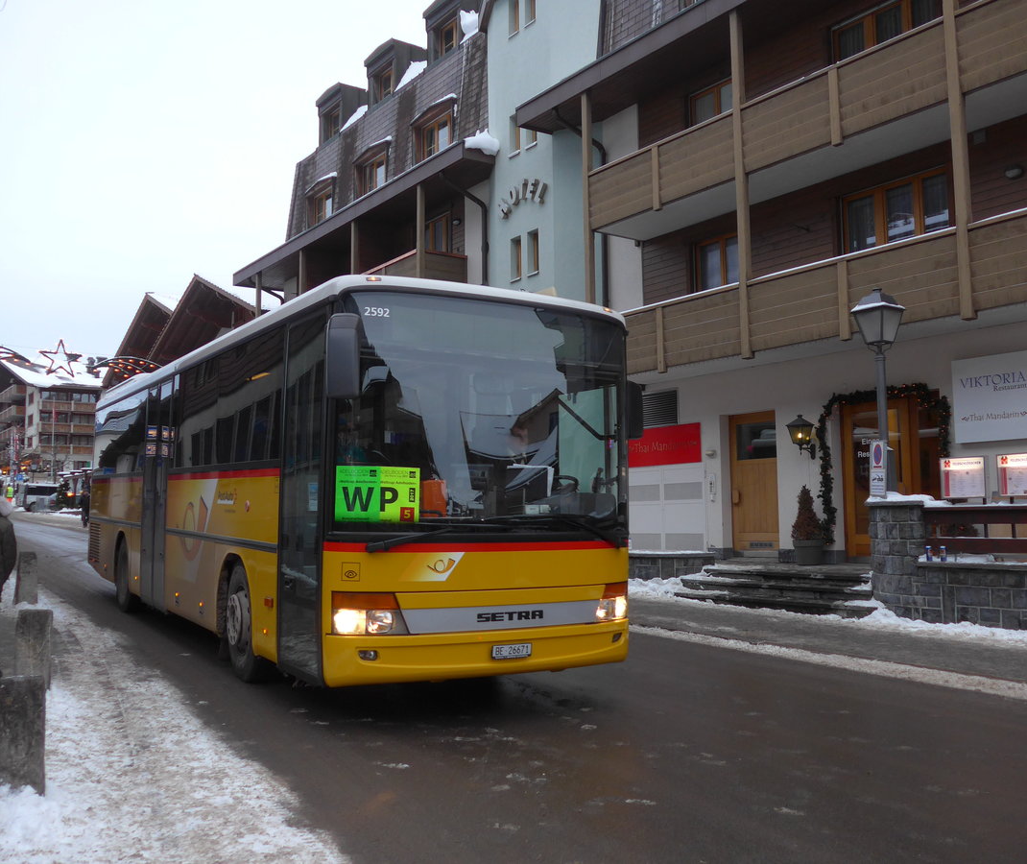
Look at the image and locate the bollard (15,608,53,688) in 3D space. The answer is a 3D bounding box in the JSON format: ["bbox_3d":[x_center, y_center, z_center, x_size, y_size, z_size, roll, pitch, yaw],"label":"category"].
[{"bbox_3d":[-3.489,1.569,7.016,0.250,0.575,0.150,2,-6,-28],"label":"bollard"}]

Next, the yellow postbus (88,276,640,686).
[{"bbox_3d":[-2.856,0.708,11.557,2.600,3.152,10.737,4,-5,-31],"label":"yellow postbus"}]

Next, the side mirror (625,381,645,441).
[{"bbox_3d":[0.998,-0.178,7.966,0.220,0.480,0.150,4,-5,-31],"label":"side mirror"}]

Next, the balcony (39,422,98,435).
[{"bbox_3d":[-54.954,-0.396,119.786,7.600,1.350,1.300,3,-6,-37],"label":"balcony"}]

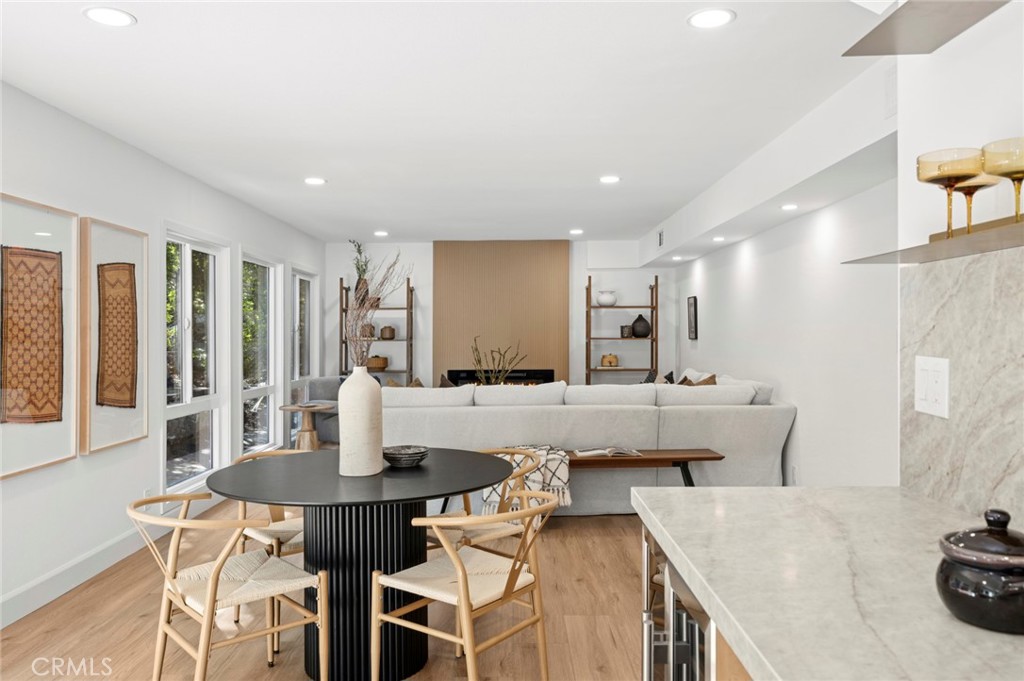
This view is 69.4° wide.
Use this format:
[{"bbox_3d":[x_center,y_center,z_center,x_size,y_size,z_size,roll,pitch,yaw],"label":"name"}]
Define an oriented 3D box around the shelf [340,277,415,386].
[{"bbox_3d":[-1.593,0.261,8.807,0.815,1.971,0.360,0,0,0],"label":"shelf"}]

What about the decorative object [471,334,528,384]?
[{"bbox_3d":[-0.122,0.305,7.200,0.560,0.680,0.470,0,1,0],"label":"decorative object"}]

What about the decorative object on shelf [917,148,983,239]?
[{"bbox_3d":[0.807,-0.259,1.360,0.103,0.162,0.103,0,1,0],"label":"decorative object on shelf"}]

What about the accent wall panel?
[{"bbox_3d":[-0.134,0.025,8.900,1.625,2.440,0.190,0,0,0],"label":"accent wall panel"}]

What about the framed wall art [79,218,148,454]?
[{"bbox_3d":[-2.255,-0.026,4.223,0.045,1.250,0.650,0,0,0],"label":"framed wall art"}]

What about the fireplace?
[{"bbox_3d":[-0.130,0.593,8.874,1.278,0.500,0.140,0,0,0],"label":"fireplace"}]

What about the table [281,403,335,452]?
[{"bbox_3d":[-1.923,0.934,6.950,0.530,0.620,0.530,0,1,0],"label":"table"}]

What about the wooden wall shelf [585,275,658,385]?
[{"bbox_3d":[1.290,0.242,8.750,0.820,1.970,0.340,0,1,0],"label":"wooden wall shelf"}]

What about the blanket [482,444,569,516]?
[{"bbox_3d":[0.094,0.953,5.006,0.600,0.430,0.420,0,0,-3],"label":"blanket"}]

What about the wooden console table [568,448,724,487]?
[{"bbox_3d":[0.409,1.023,5.063,2.000,0.490,0.370,0,0,-3],"label":"wooden console table"}]

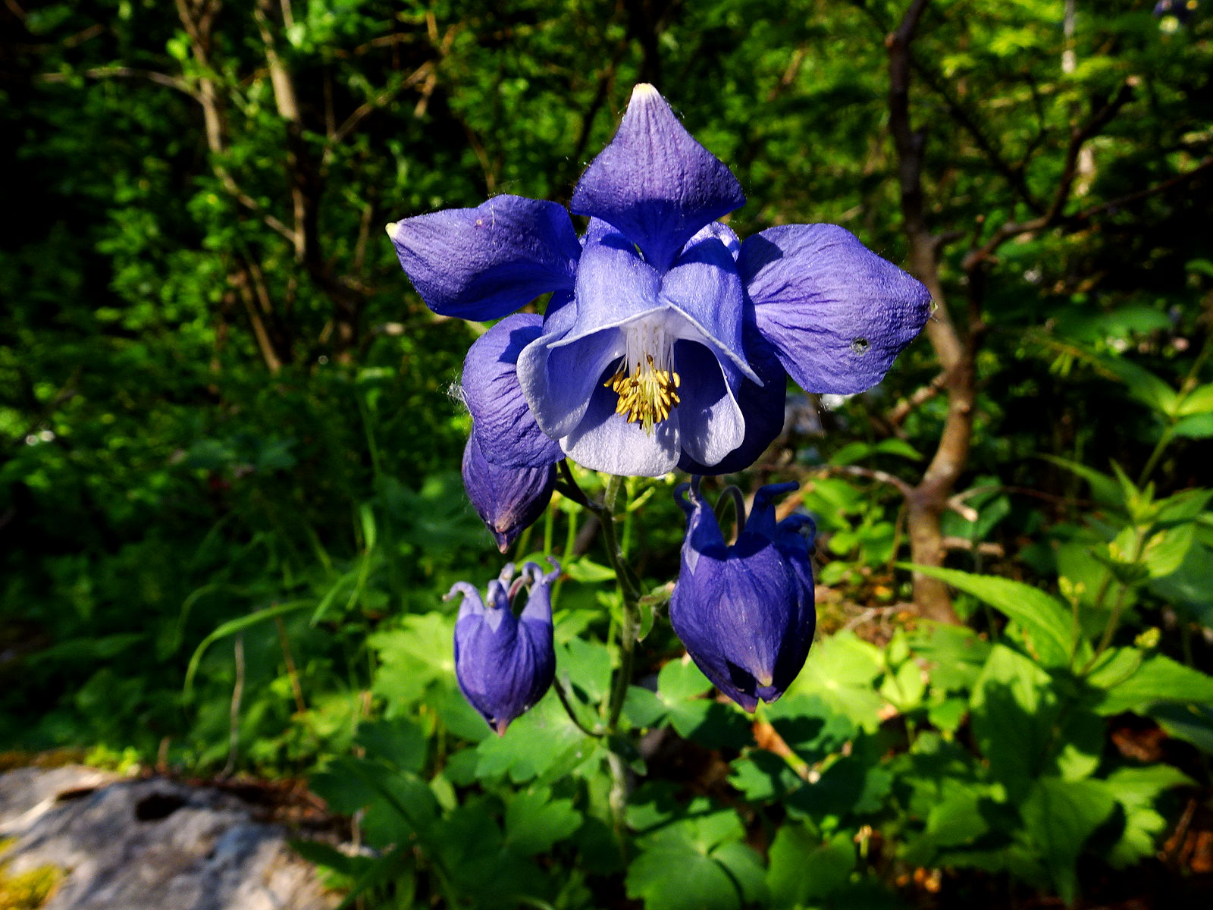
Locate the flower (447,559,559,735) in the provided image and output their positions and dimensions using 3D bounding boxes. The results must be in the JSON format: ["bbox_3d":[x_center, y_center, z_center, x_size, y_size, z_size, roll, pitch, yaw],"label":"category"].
[{"bbox_3d":[-0.031,0.058,0.255,0.032,0.051,0.032,0,13,0],"label":"flower"}]

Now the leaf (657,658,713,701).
[{"bbox_3d":[0.035,0.096,0.360,0.026,0.007,0.025,4,42,5],"label":"leaf"}]

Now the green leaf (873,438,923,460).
[{"bbox_3d":[0.284,-0.006,0.820,0.051,0.012,0.026,16,36,8],"label":"green leaf"}]

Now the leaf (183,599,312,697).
[{"bbox_3d":[-0.265,0.142,0.620,0.095,0.068,0.035,0,13,0],"label":"leaf"}]

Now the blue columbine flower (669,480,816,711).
[{"bbox_3d":[0.032,0.034,0.200,0.033,0.051,0.033,0,13,0],"label":"blue columbine flower"}]

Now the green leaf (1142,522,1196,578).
[{"bbox_3d":[0.374,0.063,0.560,0.036,0.036,0.025,0,13,0],"label":"green leaf"}]

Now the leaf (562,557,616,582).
[{"bbox_3d":[-0.007,0.044,0.320,0.021,0.009,0.015,0,13,0],"label":"leaf"}]

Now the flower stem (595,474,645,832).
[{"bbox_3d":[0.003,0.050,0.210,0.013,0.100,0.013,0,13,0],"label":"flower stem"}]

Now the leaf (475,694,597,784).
[{"bbox_3d":[-0.029,0.115,0.345,0.052,0.012,0.047,0,38,0],"label":"leaf"}]

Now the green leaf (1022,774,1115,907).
[{"bbox_3d":[0.242,0.202,0.440,0.050,0.060,0.035,0,13,0],"label":"green leaf"}]

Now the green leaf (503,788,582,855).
[{"bbox_3d":[-0.020,0.116,0.265,0.026,0.016,0.022,0,13,0],"label":"green leaf"}]

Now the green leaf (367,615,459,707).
[{"bbox_3d":[-0.091,0.097,0.400,0.046,0.012,0.048,0,44,0],"label":"green leaf"}]

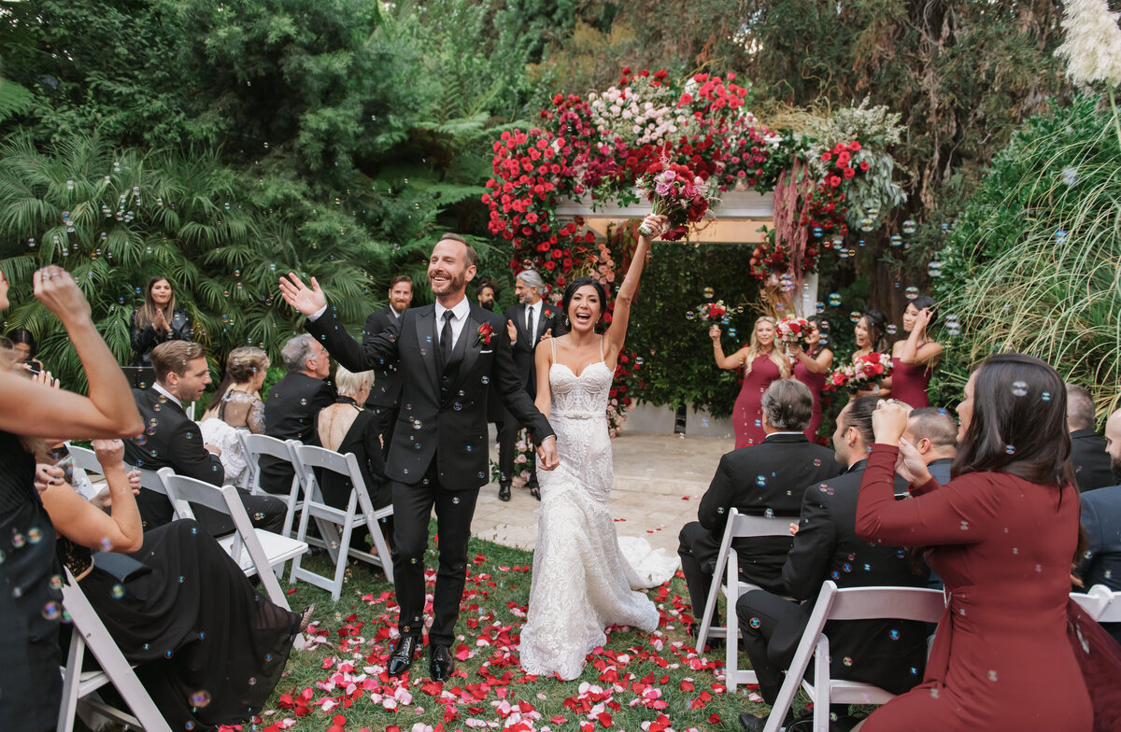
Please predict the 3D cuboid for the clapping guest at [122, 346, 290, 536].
[{"bbox_3d":[-1.675,0.551,3.611,0.820,1.320,0.540,0,6,-30],"label":"clapping guest"}]

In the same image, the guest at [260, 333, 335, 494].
[{"bbox_3d":[-1.430,0.479,4.467,0.520,1.340,0.820,7,6,38],"label":"guest"}]

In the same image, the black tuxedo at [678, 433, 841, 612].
[{"bbox_3d":[0.900,0.787,3.508,0.600,0.930,0.680,2,3,-9],"label":"black tuxedo"}]

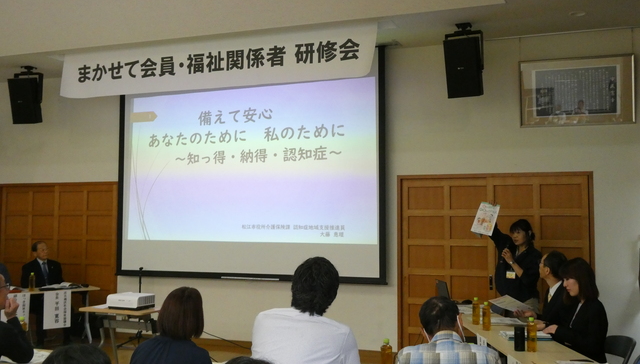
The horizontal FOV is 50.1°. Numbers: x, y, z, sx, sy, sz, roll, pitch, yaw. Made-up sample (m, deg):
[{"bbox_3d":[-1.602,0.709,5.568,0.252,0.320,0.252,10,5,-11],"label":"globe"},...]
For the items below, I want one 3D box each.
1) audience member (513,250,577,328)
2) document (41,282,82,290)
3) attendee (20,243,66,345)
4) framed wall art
[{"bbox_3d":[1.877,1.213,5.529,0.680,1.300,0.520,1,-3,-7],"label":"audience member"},{"bbox_3d":[-3.253,1.305,8.578,0.420,0.050,0.300,3,-4,-40],"label":"document"},{"bbox_3d":[-3.411,1.377,8.431,0.540,1.280,0.650,3,-4,-37],"label":"attendee"},{"bbox_3d":[2.540,-0.897,6.778,1.077,0.680,0.040,-1,-4,21],"label":"framed wall art"}]

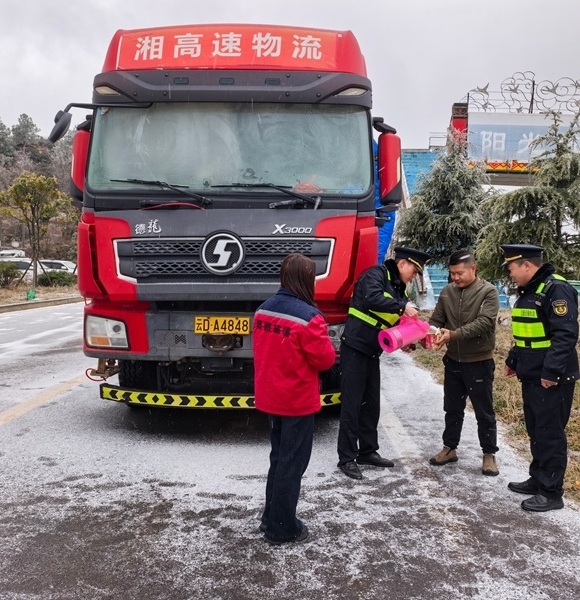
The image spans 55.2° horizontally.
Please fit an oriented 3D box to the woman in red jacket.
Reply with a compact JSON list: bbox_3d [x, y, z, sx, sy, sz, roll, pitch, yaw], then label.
[{"bbox_3d":[0.017,0.558,3.226,0.380,1.650,0.500,-3,5,-44],"label":"woman in red jacket"}]

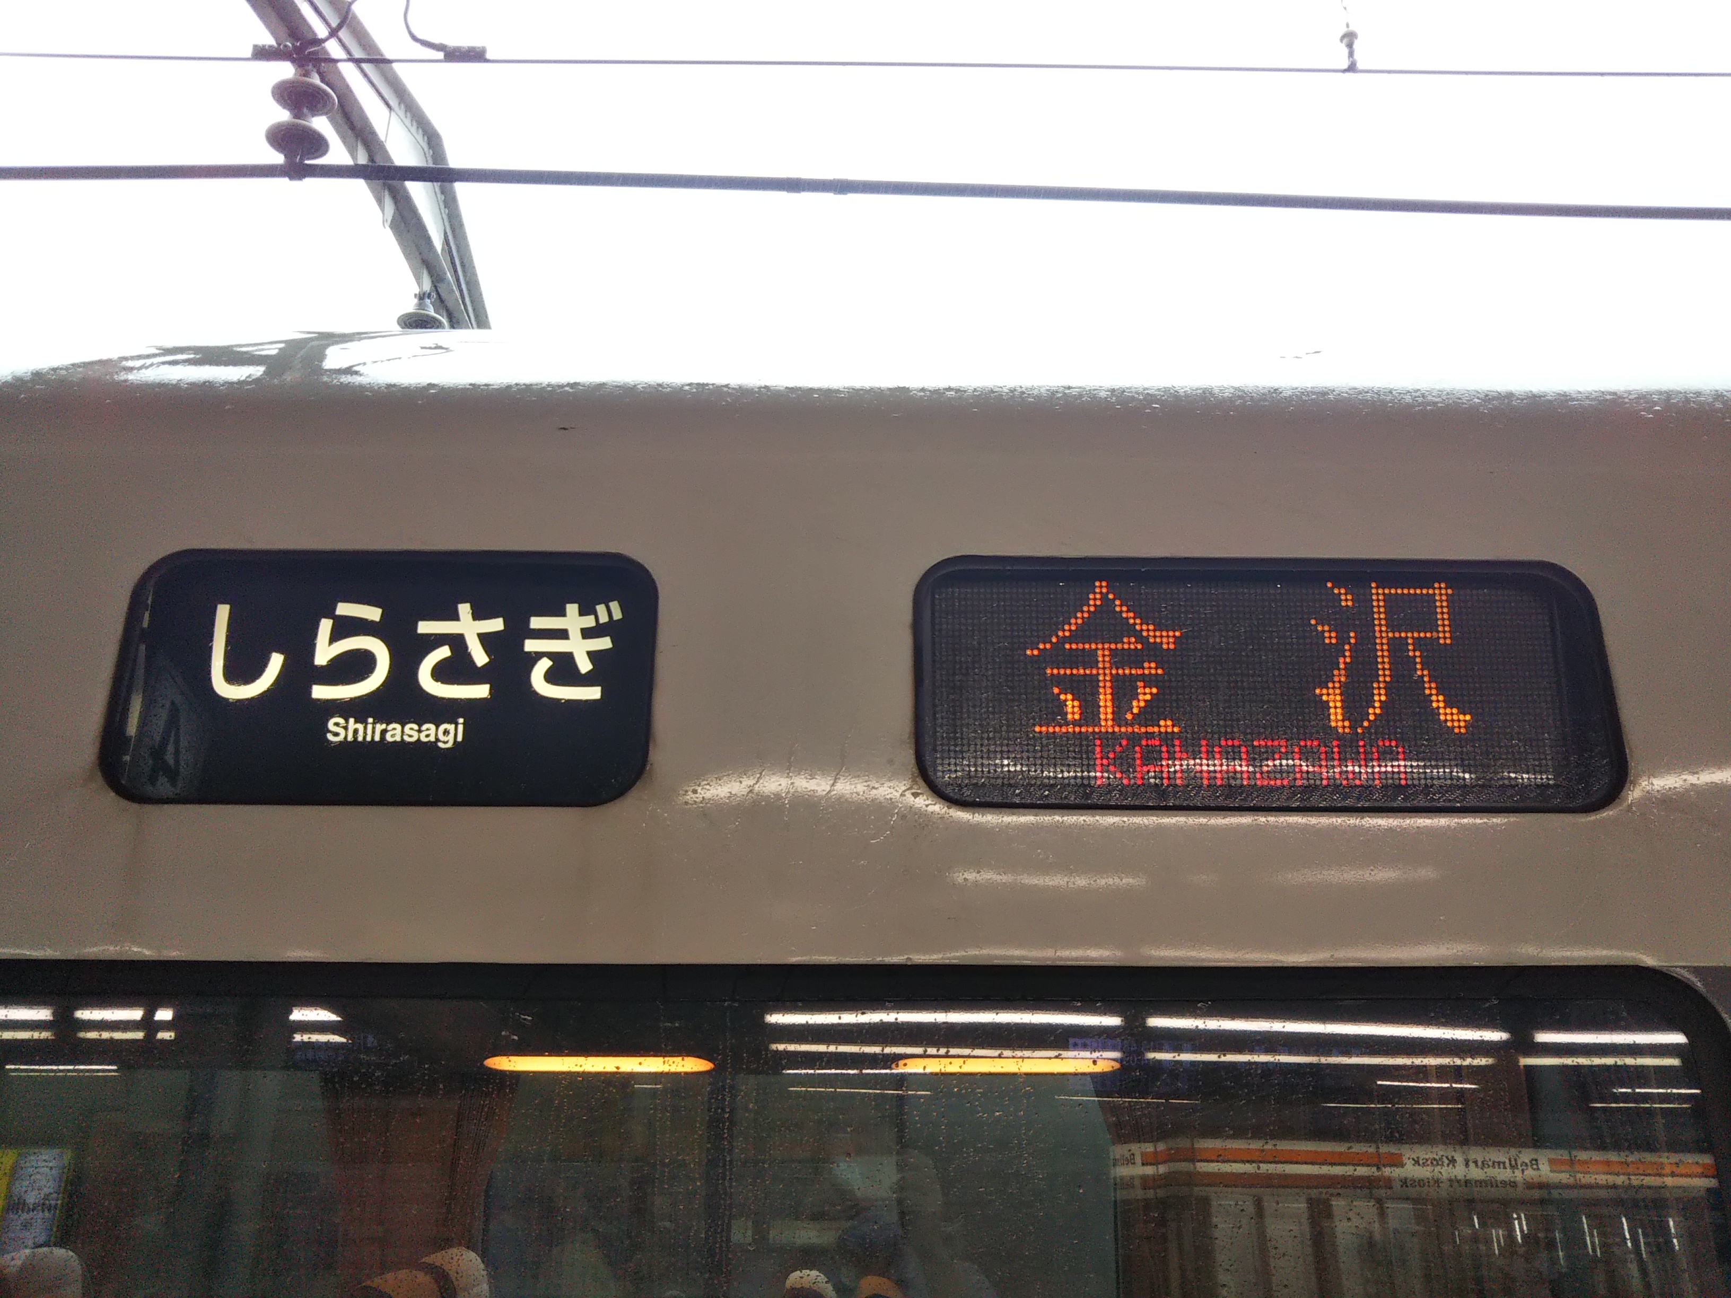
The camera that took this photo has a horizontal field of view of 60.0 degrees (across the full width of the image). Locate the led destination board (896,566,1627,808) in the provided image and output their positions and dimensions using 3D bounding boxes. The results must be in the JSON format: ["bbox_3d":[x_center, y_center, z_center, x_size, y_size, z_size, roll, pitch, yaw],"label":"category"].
[{"bbox_3d":[0.345,0.033,1.315,0.604,0.235,0.050,0,-23,0],"label":"led destination board"}]

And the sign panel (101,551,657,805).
[{"bbox_3d":[-0.415,0.028,1.311,0.465,0.238,0.050,0,-23,0],"label":"sign panel"}]

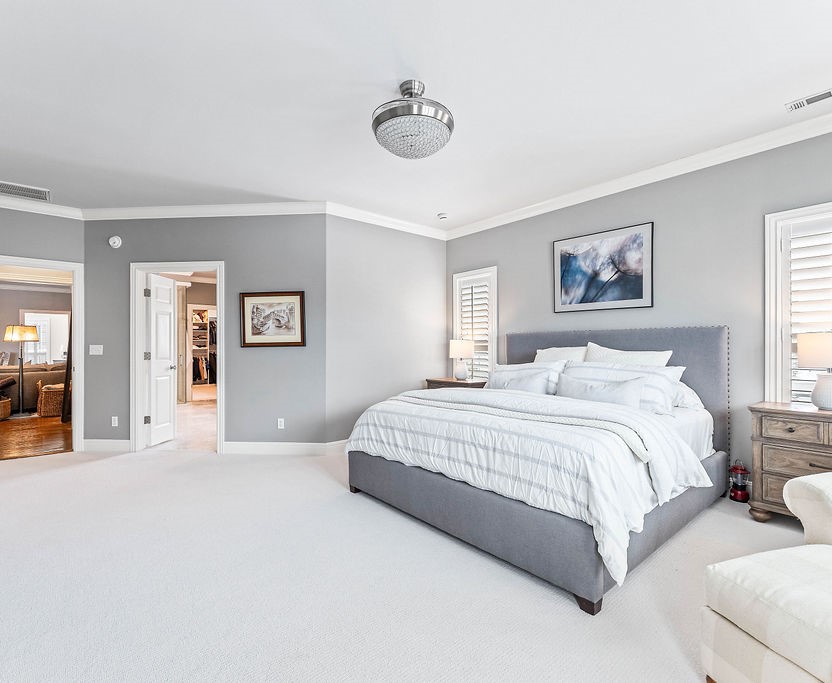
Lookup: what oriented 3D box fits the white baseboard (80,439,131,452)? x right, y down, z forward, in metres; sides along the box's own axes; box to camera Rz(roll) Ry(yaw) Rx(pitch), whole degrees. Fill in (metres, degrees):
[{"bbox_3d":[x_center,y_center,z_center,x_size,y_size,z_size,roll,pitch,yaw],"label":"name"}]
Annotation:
[{"bbox_3d":[-3.490,1.186,4.512,0.550,0.130,0.020,0,0,4],"label":"white baseboard"}]

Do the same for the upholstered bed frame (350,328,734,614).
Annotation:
[{"bbox_3d":[0.975,0.565,3.214,2.160,1.330,2.070,0,-1,-41],"label":"upholstered bed frame"}]

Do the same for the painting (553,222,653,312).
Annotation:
[{"bbox_3d":[1.786,-0.687,3.925,0.035,0.765,0.980,0,-1,-41],"label":"painting"}]

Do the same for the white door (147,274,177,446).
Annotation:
[{"bbox_3d":[-3.108,0.222,4.883,0.036,2.030,0.420,0,0,3],"label":"white door"}]

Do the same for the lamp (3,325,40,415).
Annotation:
[{"bbox_3d":[-6.932,0.492,7.002,0.440,1.570,0.440,0,0,0],"label":"lamp"}]

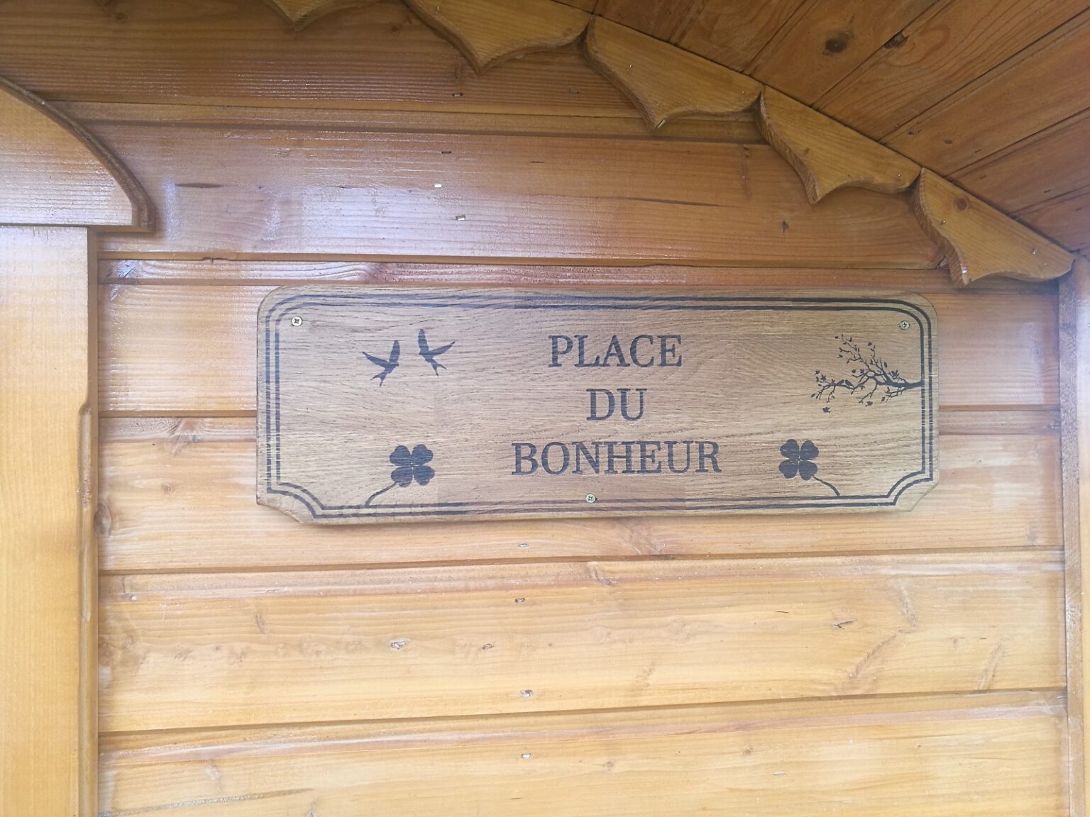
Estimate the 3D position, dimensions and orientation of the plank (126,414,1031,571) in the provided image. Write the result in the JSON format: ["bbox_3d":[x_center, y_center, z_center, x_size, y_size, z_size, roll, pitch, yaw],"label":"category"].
[{"bbox_3d":[0.053,0.068,0.742,0.837,0.125,0.020,0,-1,-6],"label":"plank"}]

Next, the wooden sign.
[{"bbox_3d":[0.056,-0.004,0.724,0.580,0.194,0.018,0,-1,-6],"label":"wooden sign"}]

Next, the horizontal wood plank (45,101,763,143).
[{"bbox_3d":[-0.103,-0.244,0.734,0.596,0.018,0.016,0,-1,-6],"label":"horizontal wood plank"}]

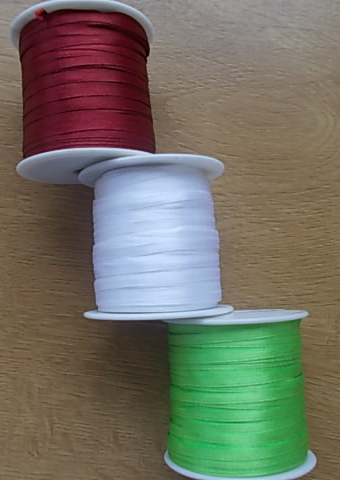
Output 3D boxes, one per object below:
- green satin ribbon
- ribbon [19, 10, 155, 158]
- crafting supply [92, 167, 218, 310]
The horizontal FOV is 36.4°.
[{"bbox_3d":[0.024,0.052,0.186,0.048,0.048,0.047,-2,86,-3],"label":"green satin ribbon"},{"bbox_3d":[-0.031,-0.051,0.193,0.047,0.047,0.048,-4,85,-3],"label":"ribbon"},{"bbox_3d":[-0.005,0.001,0.187,0.045,0.045,0.049,-3,85,-3],"label":"crafting supply"}]

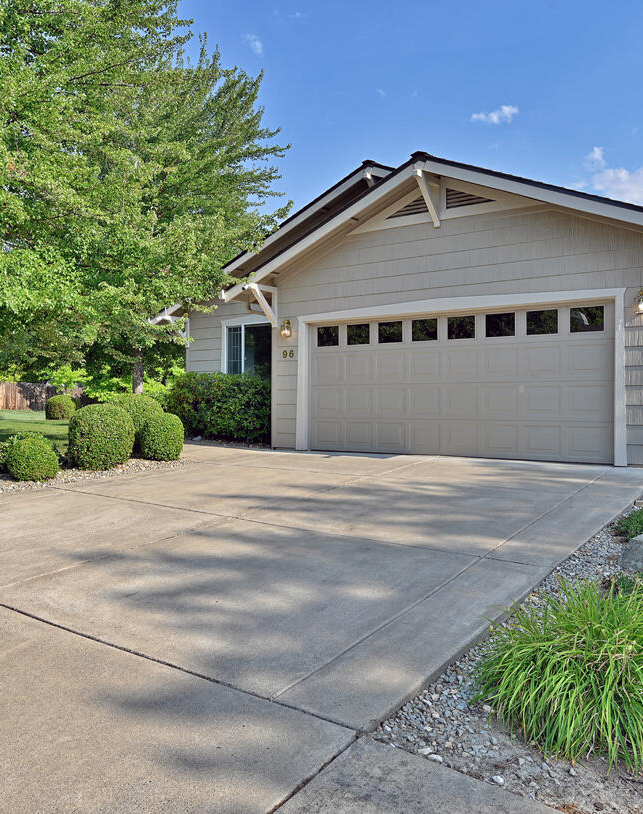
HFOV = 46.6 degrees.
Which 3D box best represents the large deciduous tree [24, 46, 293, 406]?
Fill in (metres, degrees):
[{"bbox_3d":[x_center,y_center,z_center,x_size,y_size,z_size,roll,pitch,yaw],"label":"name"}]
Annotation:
[{"bbox_3d":[-3.950,-3.850,17.600,6.300,9.100,6.000,0,0,0],"label":"large deciduous tree"}]

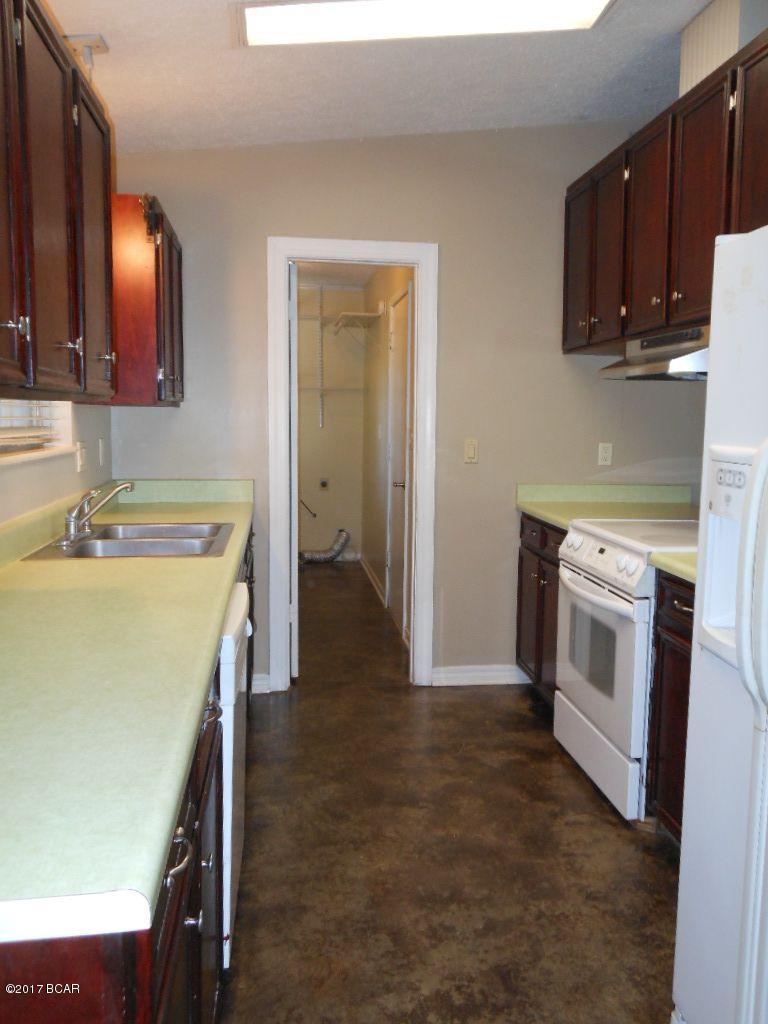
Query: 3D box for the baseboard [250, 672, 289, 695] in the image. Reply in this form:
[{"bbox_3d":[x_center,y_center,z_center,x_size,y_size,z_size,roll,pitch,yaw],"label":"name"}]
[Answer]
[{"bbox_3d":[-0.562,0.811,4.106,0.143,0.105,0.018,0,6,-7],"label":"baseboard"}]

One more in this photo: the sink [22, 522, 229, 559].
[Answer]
[{"bbox_3d":[-0.774,0.167,2.792,0.539,0.170,0.835,0,6,-7],"label":"sink"}]

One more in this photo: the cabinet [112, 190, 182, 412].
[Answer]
[{"bbox_3d":[-1.021,-0.791,3.453,0.329,0.710,0.836,0,6,-7],"label":"cabinet"}]

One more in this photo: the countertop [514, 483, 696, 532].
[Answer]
[{"bbox_3d":[1.134,-0.033,3.875,0.900,0.130,0.710,0,6,-7],"label":"countertop"}]

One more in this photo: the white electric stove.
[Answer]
[{"bbox_3d":[1.058,0.521,3.175,0.650,0.915,0.780,0,6,-7],"label":"white electric stove"}]

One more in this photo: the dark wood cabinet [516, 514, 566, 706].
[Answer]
[{"bbox_3d":[1.000,0.464,3.912,0.610,0.870,0.701,0,6,-7],"label":"dark wood cabinet"}]

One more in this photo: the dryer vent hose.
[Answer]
[{"bbox_3d":[-0.531,0.318,7.823,0.470,0.300,0.180,0,6,-7],"label":"dryer vent hose"}]

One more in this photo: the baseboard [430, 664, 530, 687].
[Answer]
[{"bbox_3d":[0.482,0.810,4.234,0.488,0.103,0.018,0,6,-7],"label":"baseboard"}]

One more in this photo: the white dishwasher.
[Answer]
[{"bbox_3d":[-0.636,0.609,2.053,0.608,0.780,0.610,0,6,-7],"label":"white dishwasher"}]

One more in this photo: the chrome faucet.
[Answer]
[{"bbox_3d":[-0.920,-0.005,2.762,0.235,0.185,0.280,0,6,-7],"label":"chrome faucet"}]

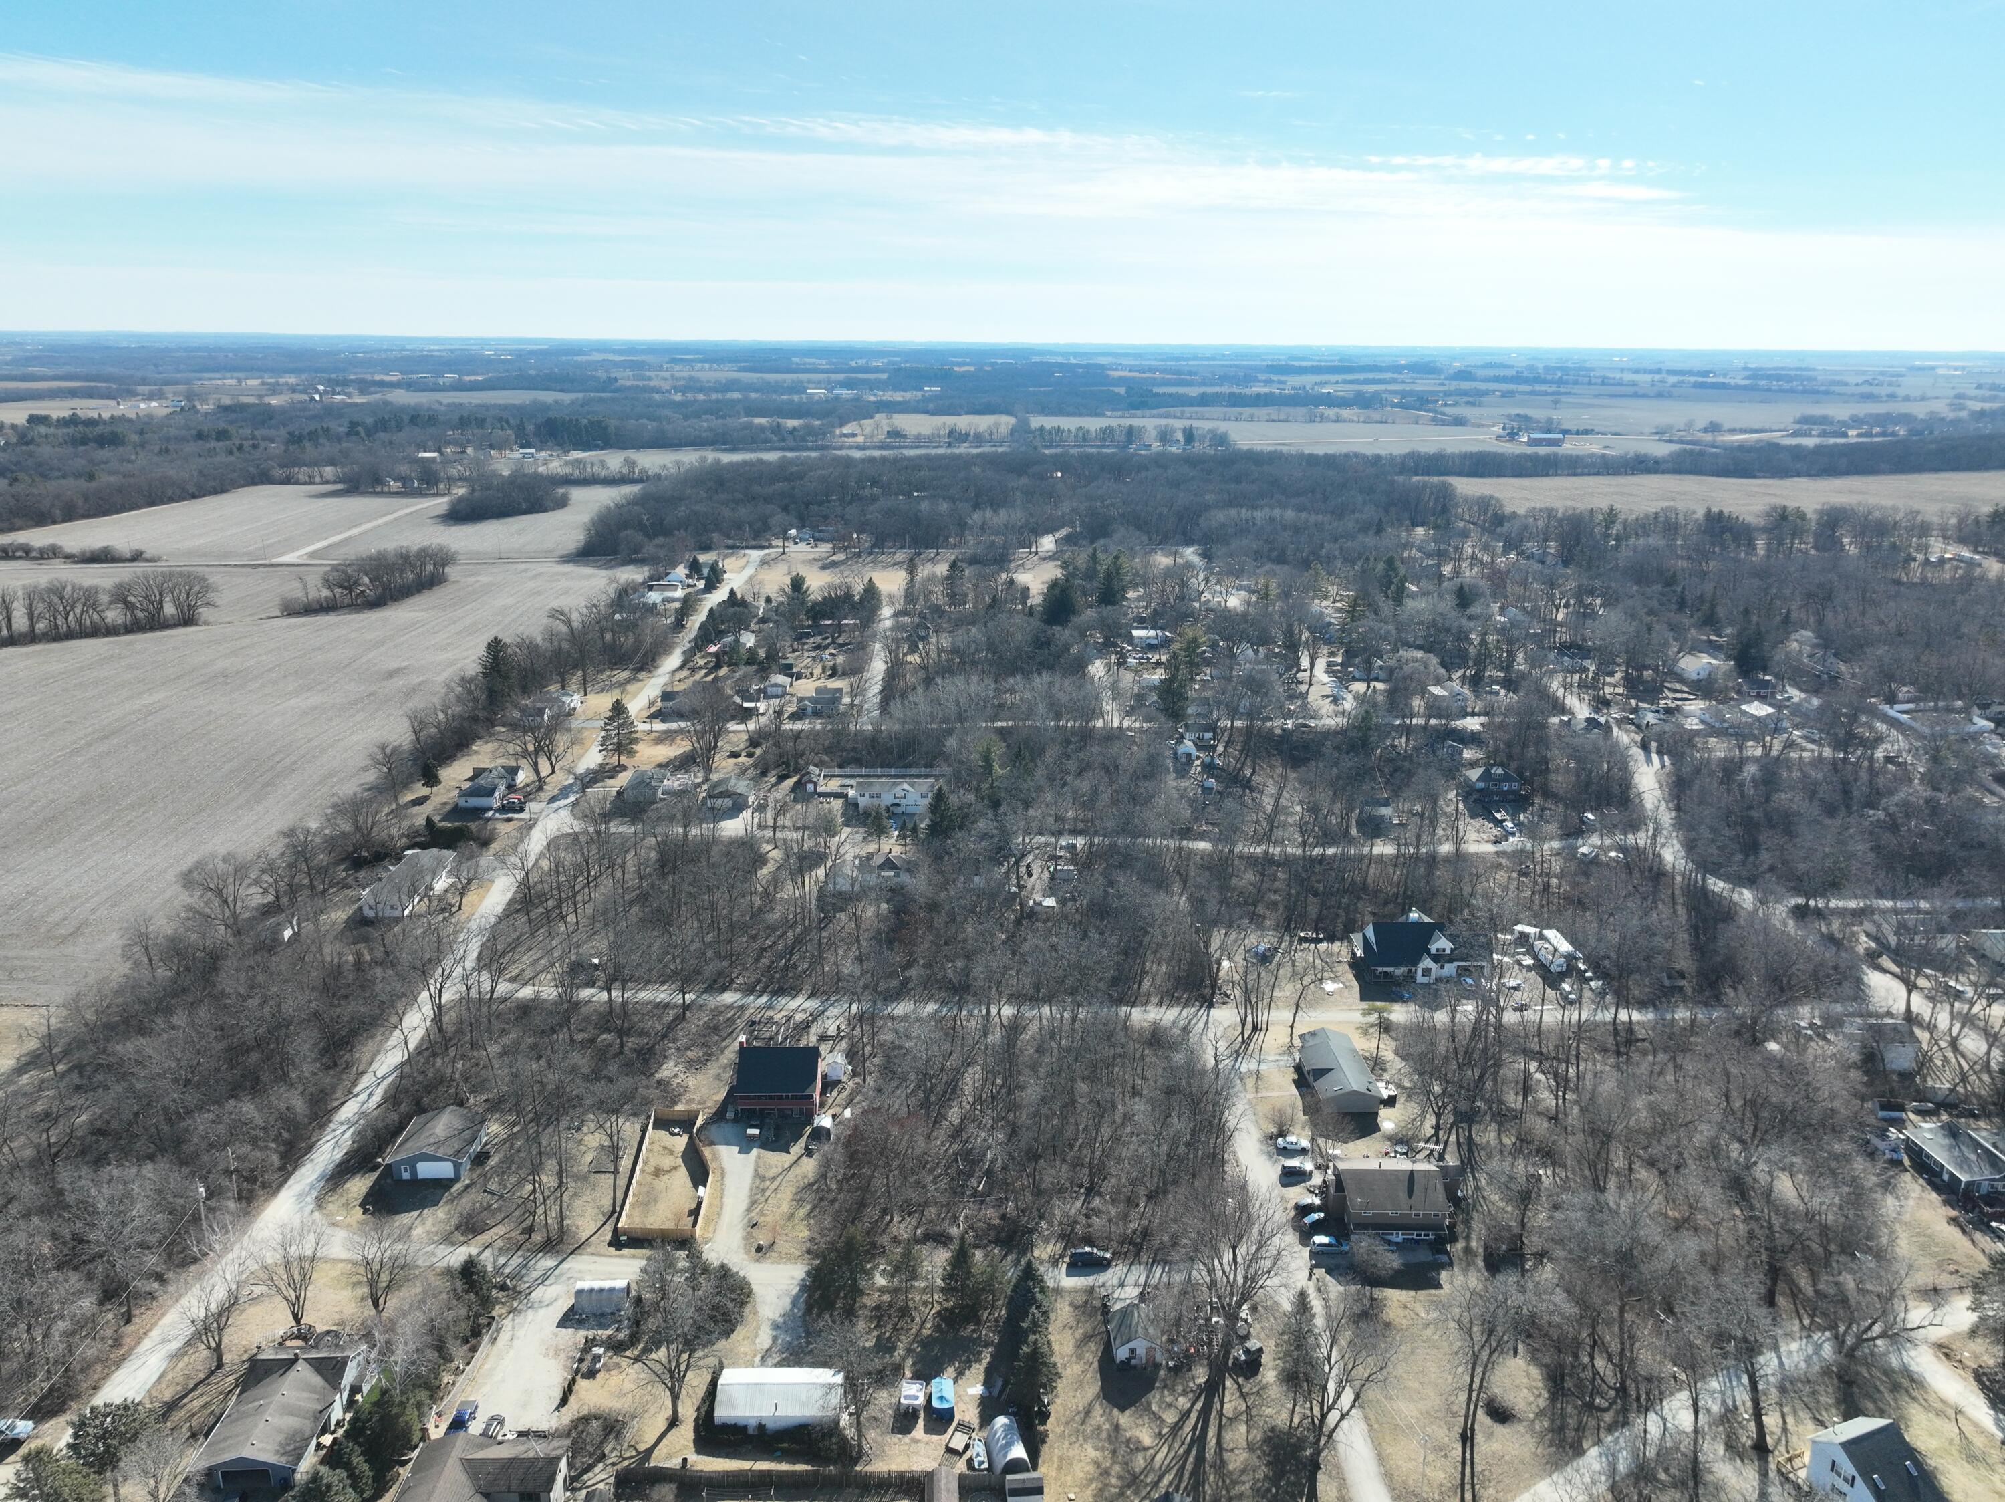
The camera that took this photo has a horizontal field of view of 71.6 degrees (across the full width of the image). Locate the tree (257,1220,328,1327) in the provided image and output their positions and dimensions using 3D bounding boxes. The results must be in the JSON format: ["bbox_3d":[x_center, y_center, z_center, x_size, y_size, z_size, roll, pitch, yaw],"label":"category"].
[{"bbox_3d":[-80.334,59.774,157.926,8.200,13.200,8.000,1,17,0],"label":"tree"}]

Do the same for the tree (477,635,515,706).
[{"bbox_3d":[-156.570,-24.278,429.248,11.616,23.236,11.616,1,17,0],"label":"tree"}]

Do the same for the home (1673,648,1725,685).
[{"bbox_3d":[238.310,-28.309,475.679,10.500,5.900,11.500,0,17,-2],"label":"home"}]

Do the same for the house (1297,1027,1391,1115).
[{"bbox_3d":[51.389,48.990,214.018,9.200,4.300,19.300,0,17,-2],"label":"house"}]

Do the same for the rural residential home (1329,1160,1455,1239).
[{"bbox_3d":[51.511,58.963,185.838,13.116,7.264,11.502,0,17,-1],"label":"rural residential home"}]

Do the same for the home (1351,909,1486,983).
[{"bbox_3d":[77.957,36.172,260.246,23.205,8.677,14.428,0,17,-1],"label":"home"}]

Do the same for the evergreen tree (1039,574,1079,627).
[{"bbox_3d":[22.341,-56.700,537.416,14.000,20.500,13.000,1,17,0],"label":"evergreen tree"}]

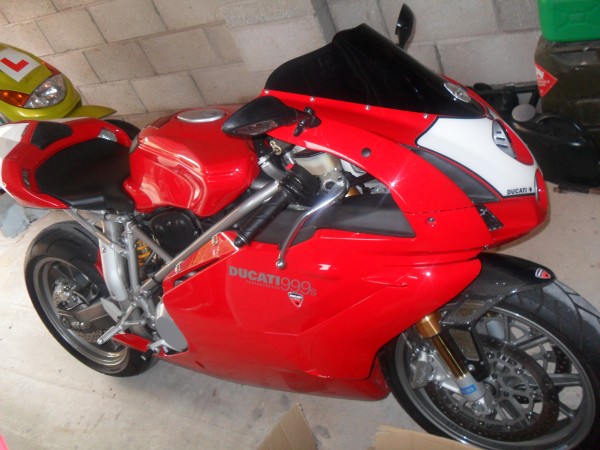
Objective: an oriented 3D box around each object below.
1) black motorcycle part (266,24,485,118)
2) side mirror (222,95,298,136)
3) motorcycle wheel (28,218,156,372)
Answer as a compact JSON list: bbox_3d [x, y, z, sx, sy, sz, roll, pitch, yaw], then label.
[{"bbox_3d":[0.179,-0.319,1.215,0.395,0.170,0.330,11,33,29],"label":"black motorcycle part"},{"bbox_3d":[-0.064,-0.189,1.055,0.165,0.080,0.085,-18,18,-40],"label":"side mirror"},{"bbox_3d":[-0.731,0.270,2.208,0.620,0.620,0.190,3,29,34],"label":"motorcycle wheel"}]

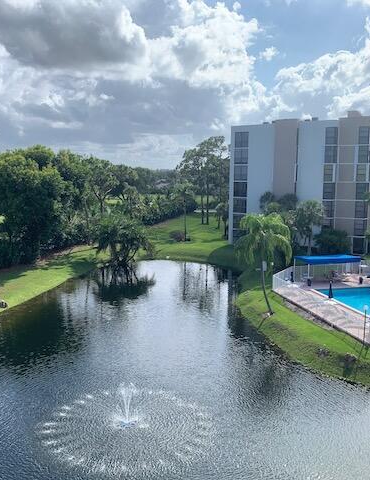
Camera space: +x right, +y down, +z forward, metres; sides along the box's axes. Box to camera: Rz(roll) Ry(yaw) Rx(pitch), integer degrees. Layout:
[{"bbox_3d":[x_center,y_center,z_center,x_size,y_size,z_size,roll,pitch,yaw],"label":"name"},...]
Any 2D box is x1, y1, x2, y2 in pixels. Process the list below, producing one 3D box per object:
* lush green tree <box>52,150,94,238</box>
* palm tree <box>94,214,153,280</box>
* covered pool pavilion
[{"bbox_3d":[-19.989,-7.856,85.749,7.460,15.960,7.460,0,8,0],"label":"lush green tree"},{"bbox_3d":[-8.766,-0.120,68.670,8.550,7.060,8.550,0,8,0],"label":"palm tree"},{"bbox_3d":[16.021,3.289,53.602,6.700,2.750,3.100,-2,8,-16],"label":"covered pool pavilion"}]

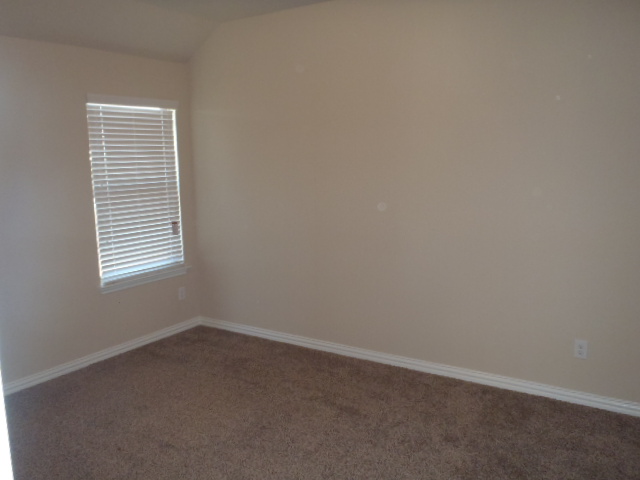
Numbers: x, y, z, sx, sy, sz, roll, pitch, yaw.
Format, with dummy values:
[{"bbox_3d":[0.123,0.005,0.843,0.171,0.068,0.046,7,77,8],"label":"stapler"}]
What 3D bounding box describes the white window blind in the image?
[{"bbox_3d":[-1.492,-0.407,4.318,0.060,1.463,0.866,5,10,32],"label":"white window blind"}]

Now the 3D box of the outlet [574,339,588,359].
[{"bbox_3d":[1.625,0.682,3.221,0.072,0.117,0.011,5,10,32],"label":"outlet"}]

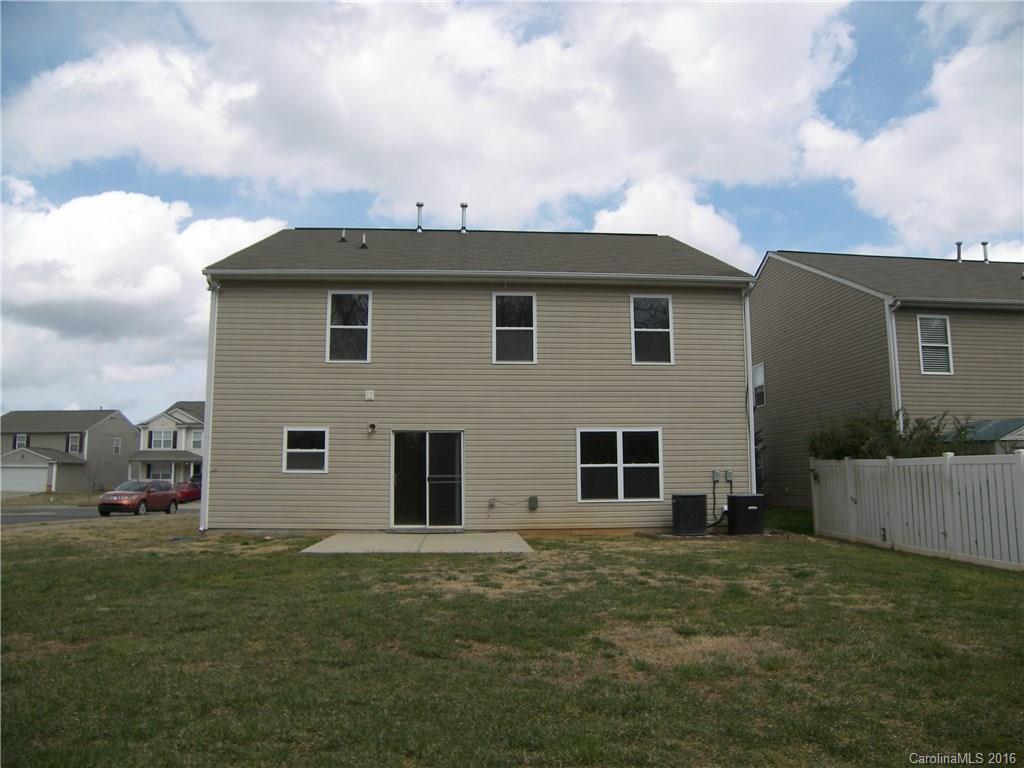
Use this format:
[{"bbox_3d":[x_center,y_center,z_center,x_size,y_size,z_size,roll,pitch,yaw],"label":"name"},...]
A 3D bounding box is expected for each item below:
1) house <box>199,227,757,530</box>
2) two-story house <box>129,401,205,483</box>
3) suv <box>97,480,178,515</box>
[{"bbox_3d":[-0.871,-0.422,20.871,11.550,8.330,12.400,0,-7,-3],"label":"house"},{"bbox_3d":[-28.110,5.745,69.094,11.000,8.300,12.500,0,-7,4],"label":"two-story house"},{"bbox_3d":[-18.300,5.600,35.100,1.880,1.680,4.720,0,-7,2],"label":"suv"}]

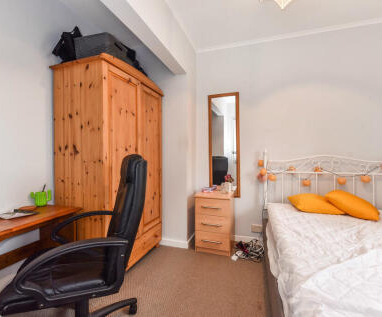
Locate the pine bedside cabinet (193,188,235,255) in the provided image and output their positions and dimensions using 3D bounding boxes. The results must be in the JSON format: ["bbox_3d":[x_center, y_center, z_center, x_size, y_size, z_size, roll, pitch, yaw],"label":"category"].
[{"bbox_3d":[0.299,0.734,2.220,0.389,0.656,0.389,0,0,19],"label":"pine bedside cabinet"}]

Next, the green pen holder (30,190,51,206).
[{"bbox_3d":[-1.318,0.348,1.630,0.083,0.134,0.150,0,0,41],"label":"green pen holder"}]

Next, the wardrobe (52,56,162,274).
[{"bbox_3d":[-0.800,0.114,2.005,0.616,1.898,1.009,0,0,19],"label":"wardrobe"}]

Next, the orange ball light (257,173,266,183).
[{"bbox_3d":[0.827,0.223,2.170,0.076,0.086,0.076,0,0,0],"label":"orange ball light"}]

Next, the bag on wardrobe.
[{"bbox_3d":[-1.103,-0.965,1.705,0.283,0.303,0.242,0,0,19],"label":"bag on wardrobe"}]

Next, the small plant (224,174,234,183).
[{"bbox_3d":[0.434,0.235,2.140,0.101,0.101,0.096,0,0,19],"label":"small plant"}]

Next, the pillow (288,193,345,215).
[{"bbox_3d":[1.266,0.438,1.842,0.444,0.131,0.404,0,7,19],"label":"pillow"}]

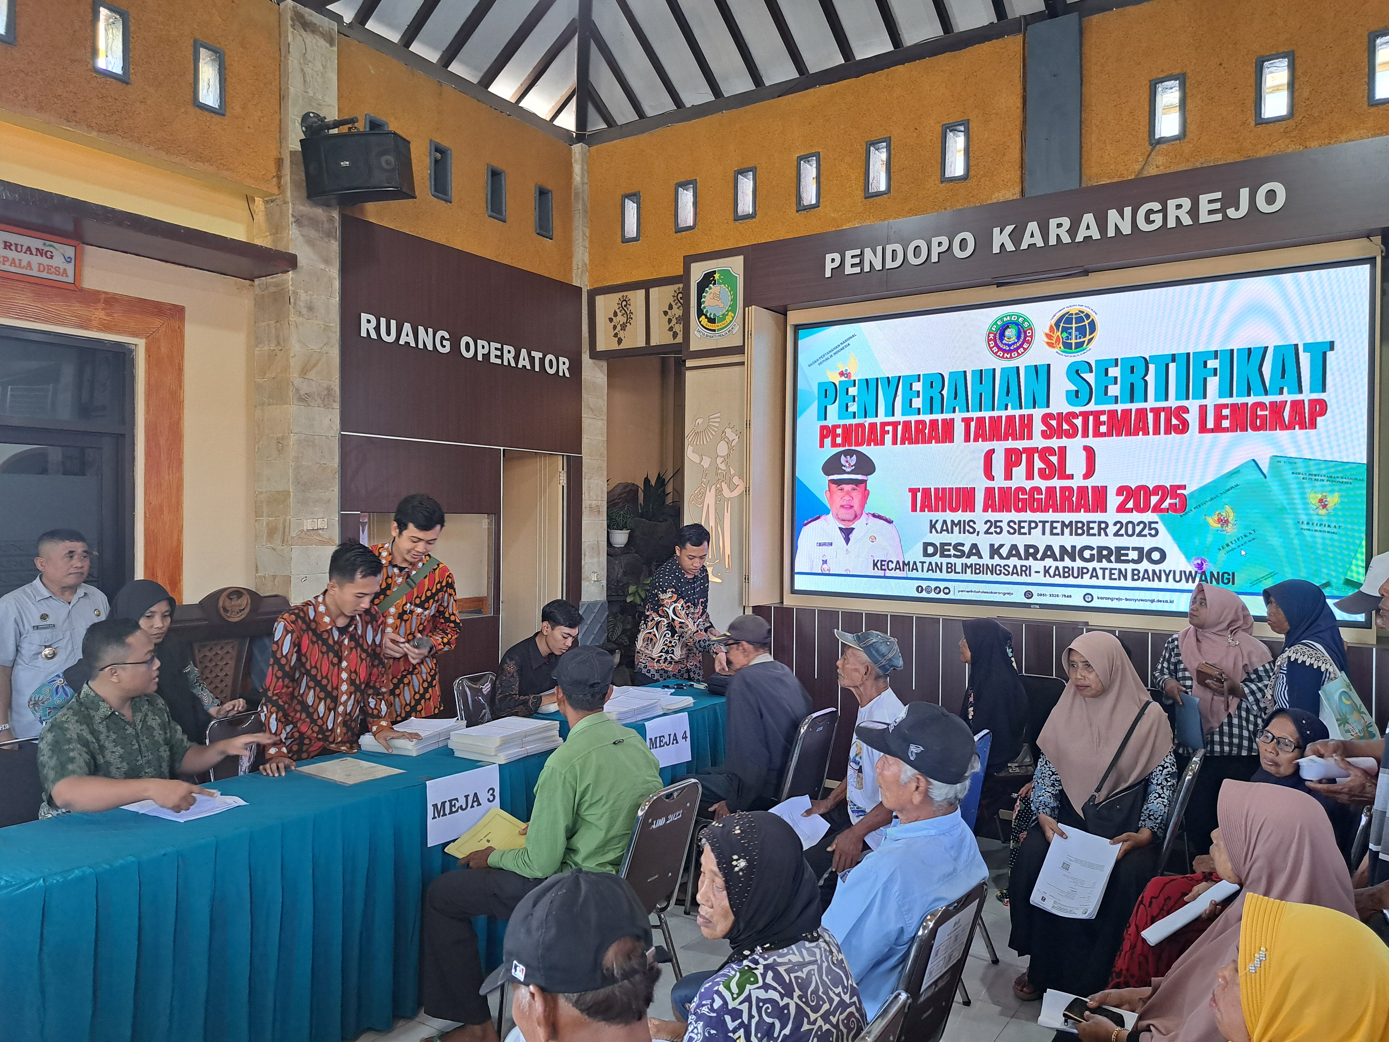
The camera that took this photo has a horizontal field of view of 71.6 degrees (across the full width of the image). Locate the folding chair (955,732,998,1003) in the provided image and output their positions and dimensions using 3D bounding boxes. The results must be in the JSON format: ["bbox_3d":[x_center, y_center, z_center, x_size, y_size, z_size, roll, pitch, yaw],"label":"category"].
[{"bbox_3d":[0.828,1.210,3.522,0.480,0.830,0.430,1,0,34],"label":"folding chair"}]

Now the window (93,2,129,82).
[{"bbox_3d":[-2.608,-2.127,4.293,0.100,0.330,0.155,1,1,33],"label":"window"}]

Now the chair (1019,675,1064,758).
[{"bbox_3d":[1.546,1.216,4.629,0.420,0.850,0.550,1,0,34],"label":"chair"}]

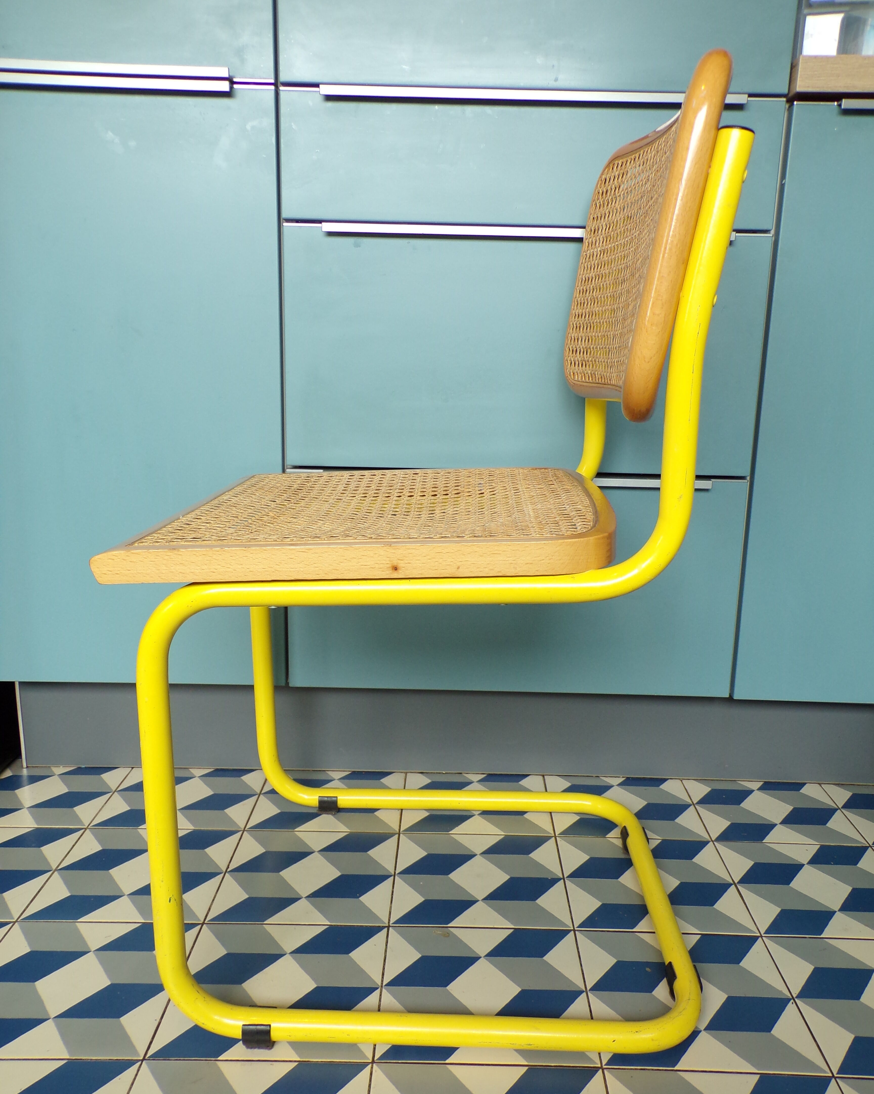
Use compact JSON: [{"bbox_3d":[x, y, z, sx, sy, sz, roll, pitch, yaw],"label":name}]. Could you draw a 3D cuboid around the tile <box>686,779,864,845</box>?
[{"bbox_3d":[0.452,0.364,1.301,0.199,0.010,0.192,1,12,1],"label":"tile"}]

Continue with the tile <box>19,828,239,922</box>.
[{"bbox_3d":[-0.351,0.387,1.115,0.199,0.010,0.199,1,12,1],"label":"tile"}]

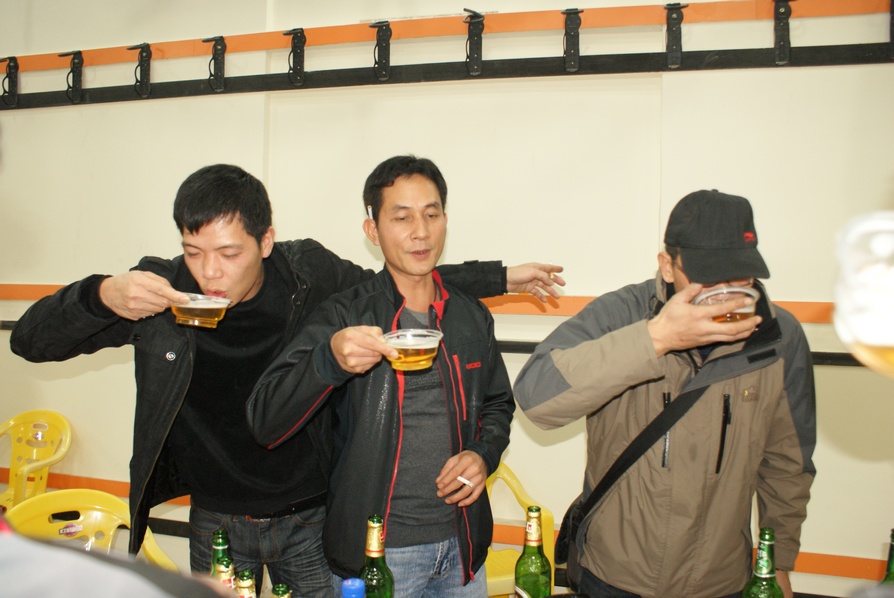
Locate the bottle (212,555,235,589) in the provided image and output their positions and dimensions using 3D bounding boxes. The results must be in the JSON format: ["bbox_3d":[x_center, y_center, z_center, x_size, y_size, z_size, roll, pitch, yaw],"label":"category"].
[{"bbox_3d":[-0.360,0.557,1.205,0.073,0.280,0.073,1,2,0],"label":"bottle"}]

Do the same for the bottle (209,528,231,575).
[{"bbox_3d":[-0.398,0.547,1.305,0.073,0.280,0.073,1,2,0],"label":"bottle"}]

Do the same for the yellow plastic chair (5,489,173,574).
[{"bbox_3d":[-1.040,0.990,2.140,0.560,0.790,0.560,-1,3,-44],"label":"yellow plastic chair"}]

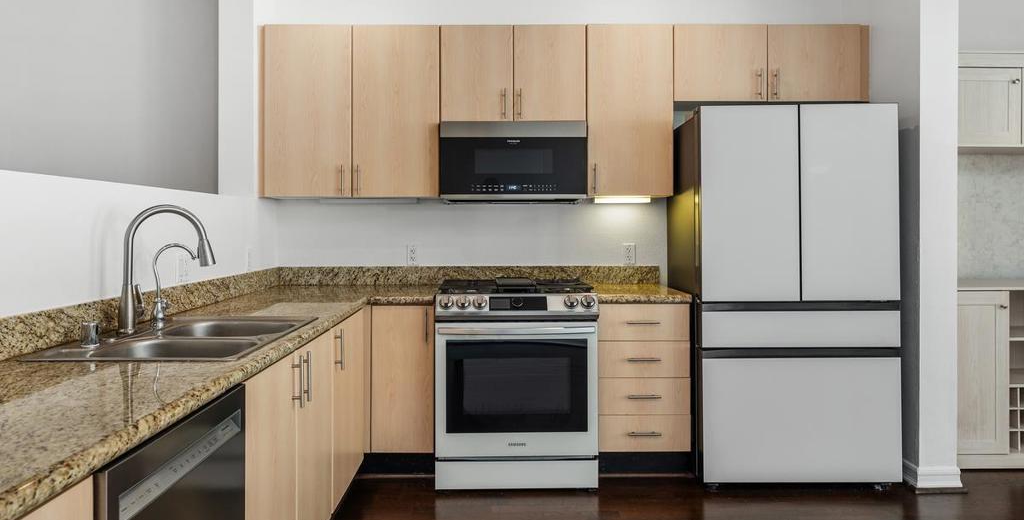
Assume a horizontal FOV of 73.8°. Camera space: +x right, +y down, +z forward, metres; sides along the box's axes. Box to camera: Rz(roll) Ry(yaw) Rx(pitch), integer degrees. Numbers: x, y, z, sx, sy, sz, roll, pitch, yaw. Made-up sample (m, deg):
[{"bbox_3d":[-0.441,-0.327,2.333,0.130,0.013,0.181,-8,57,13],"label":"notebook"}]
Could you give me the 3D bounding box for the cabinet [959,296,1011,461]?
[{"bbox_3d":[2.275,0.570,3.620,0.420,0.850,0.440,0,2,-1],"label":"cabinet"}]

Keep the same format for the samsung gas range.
[{"bbox_3d":[0.012,0.602,3.498,0.758,0.925,0.725,0,1,-1],"label":"samsung gas range"}]

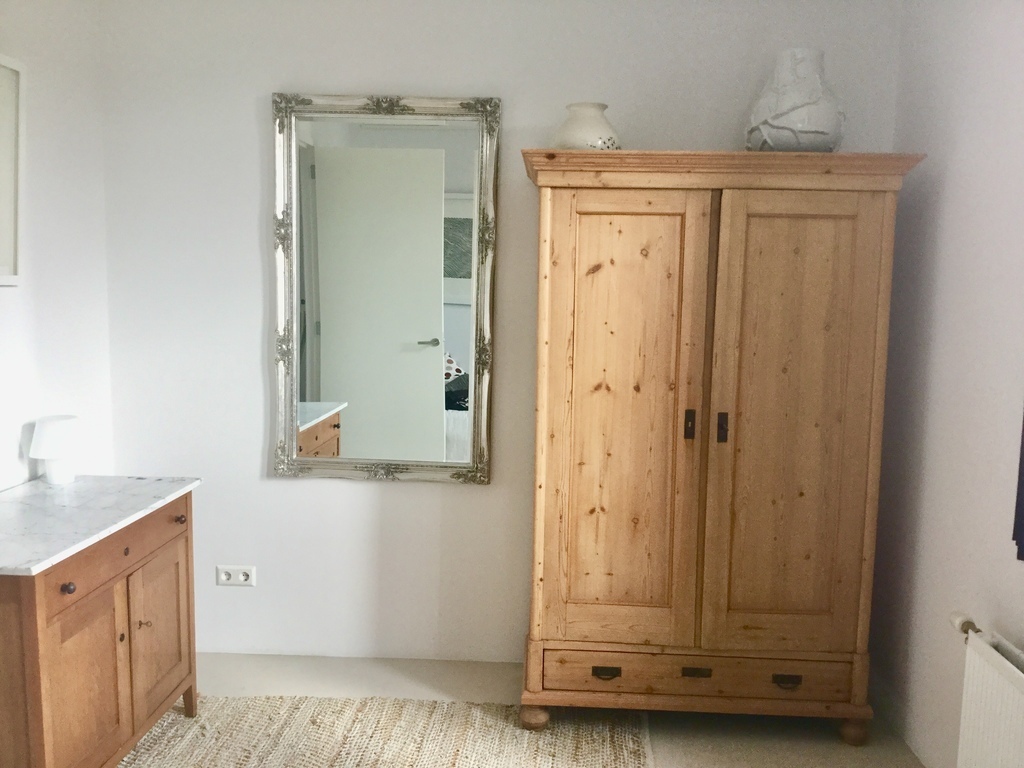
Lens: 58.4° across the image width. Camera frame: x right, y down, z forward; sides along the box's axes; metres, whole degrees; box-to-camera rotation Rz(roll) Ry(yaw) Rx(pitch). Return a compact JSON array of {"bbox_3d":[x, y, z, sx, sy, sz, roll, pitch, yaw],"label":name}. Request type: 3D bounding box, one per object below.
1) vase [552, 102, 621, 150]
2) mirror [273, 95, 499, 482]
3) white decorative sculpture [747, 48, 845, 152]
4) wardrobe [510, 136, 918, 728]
[{"bbox_3d":[0.239,-0.796,2.941,0.221,0.185,0.221,1,6,3],"label":"vase"},{"bbox_3d":[-0.460,-0.326,3.293,0.790,1.370,0.050,1,6,3],"label":"mirror"},{"bbox_3d":[0.901,-0.869,2.908,0.306,0.362,0.310,1,6,3],"label":"white decorative sculpture"},{"bbox_3d":[0.600,0.200,3.023,1.155,1.803,0.580,1,6,3],"label":"wardrobe"}]

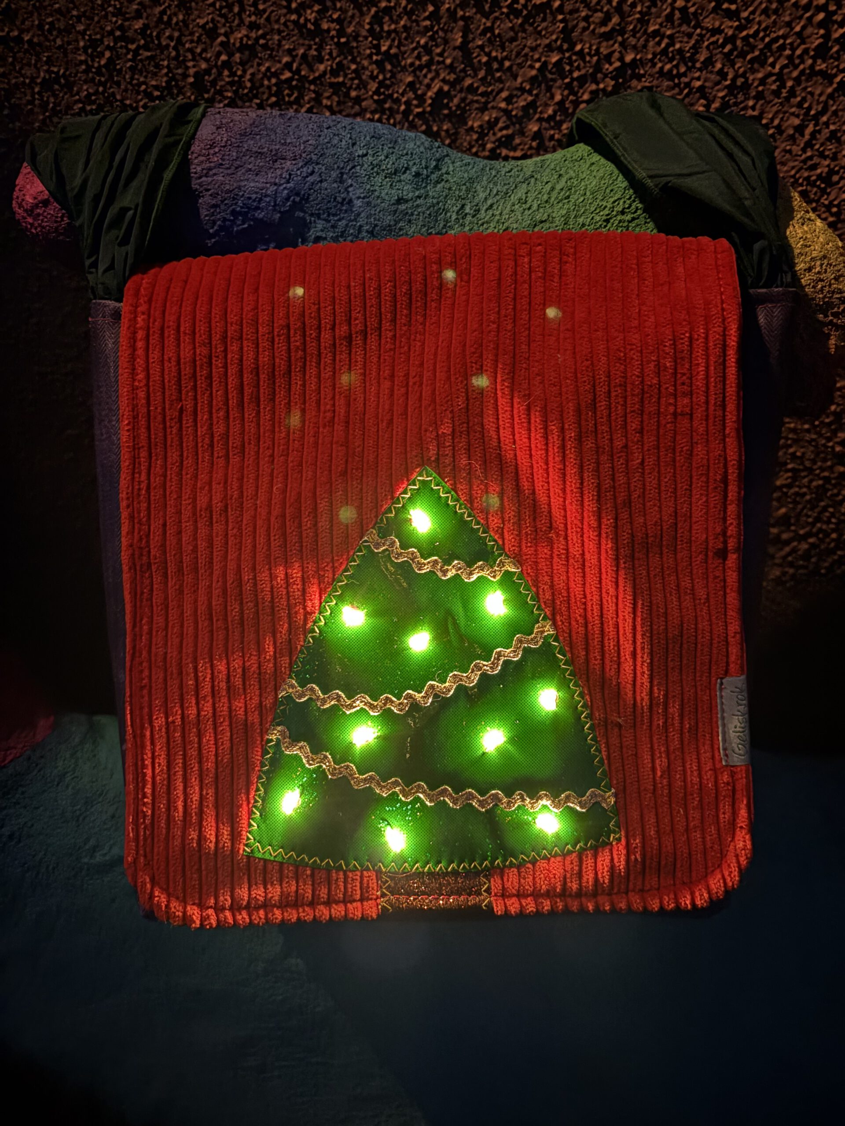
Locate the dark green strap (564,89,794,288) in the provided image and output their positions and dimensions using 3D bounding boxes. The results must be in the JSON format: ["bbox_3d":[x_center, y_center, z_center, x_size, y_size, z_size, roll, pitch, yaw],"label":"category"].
[{"bbox_3d":[0.137,-0.199,0.450,0.111,0.100,0.060,-1,-2,0],"label":"dark green strap"}]

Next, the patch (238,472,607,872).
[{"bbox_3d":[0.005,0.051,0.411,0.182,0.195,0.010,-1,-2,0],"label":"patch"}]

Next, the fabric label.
[{"bbox_3d":[0.151,0.076,0.410,0.016,0.043,0.004,-1,-2,0],"label":"fabric label"}]

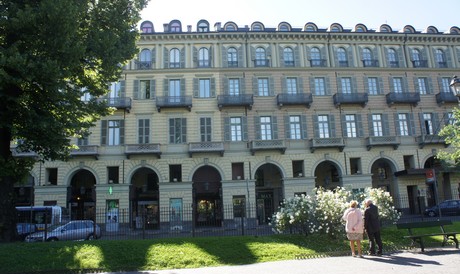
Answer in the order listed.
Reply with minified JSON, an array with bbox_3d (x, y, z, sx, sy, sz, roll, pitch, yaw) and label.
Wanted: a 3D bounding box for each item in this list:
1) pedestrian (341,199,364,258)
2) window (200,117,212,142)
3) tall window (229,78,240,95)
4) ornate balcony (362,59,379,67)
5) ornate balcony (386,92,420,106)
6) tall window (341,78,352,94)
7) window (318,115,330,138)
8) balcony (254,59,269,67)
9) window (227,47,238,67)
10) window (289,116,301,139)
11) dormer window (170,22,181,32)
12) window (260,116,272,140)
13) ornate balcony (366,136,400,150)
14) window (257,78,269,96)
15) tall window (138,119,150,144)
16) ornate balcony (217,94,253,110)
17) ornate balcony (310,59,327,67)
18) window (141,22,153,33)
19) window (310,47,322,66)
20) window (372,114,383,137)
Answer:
[{"bbox_3d":[3.602,2.659,9.973,0.550,1.580,0.380,-5,-11,11],"label":"pedestrian"},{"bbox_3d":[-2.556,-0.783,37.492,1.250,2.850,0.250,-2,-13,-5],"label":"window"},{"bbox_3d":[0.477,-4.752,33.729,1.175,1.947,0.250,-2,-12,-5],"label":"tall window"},{"bbox_3d":[15.216,-7.850,37.137,1.600,0.821,0.500,-2,-11,-5],"label":"ornate balcony"},{"bbox_3d":[18.288,-3.808,36.354,3.300,1.206,0.900,-2,-11,-5],"label":"ornate balcony"},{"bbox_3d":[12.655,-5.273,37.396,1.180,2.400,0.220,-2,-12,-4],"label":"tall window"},{"bbox_3d":[9.950,-1.058,36.292,1.220,2.600,0.220,-2,-12,-4],"label":"window"},{"bbox_3d":[3.364,-7.659,36.171,1.505,0.834,0.500,-2,-11,-5],"label":"balcony"},{"bbox_3d":[0.288,-9.267,39.680,1.350,2.500,0.250,-2,-13,-5],"label":"window"},{"bbox_3d":[6.757,-0.946,35.249,1.100,2.480,0.250,-2,-12,-4],"label":"window"},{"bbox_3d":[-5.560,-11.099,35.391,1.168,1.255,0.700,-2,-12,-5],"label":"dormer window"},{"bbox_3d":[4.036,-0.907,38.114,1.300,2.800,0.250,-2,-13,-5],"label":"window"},{"bbox_3d":[16.096,0.708,36.195,3.100,1.280,0.950,-2,-11,-5],"label":"ornate balcony"},{"bbox_3d":[3.515,-5.312,37.012,1.140,2.070,0.250,-2,-11,-5],"label":"window"},{"bbox_3d":[-8.435,-0.523,34.085,1.137,2.539,0.250,-2,-11,-5],"label":"tall window"},{"bbox_3d":[0.589,-3.625,35.602,3.600,1.400,1.000,-2,-12,-4],"label":"ornate balcony"},{"bbox_3d":[9.620,-7.997,37.426,1.760,0.950,0.500,-2,-12,-4],"label":"ornate balcony"},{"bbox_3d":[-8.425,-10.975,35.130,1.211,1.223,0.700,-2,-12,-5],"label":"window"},{"bbox_3d":[9.485,-8.791,37.949,1.170,2.400,0.220,-2,-12,-4],"label":"window"},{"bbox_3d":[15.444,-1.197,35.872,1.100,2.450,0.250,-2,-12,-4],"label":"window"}]

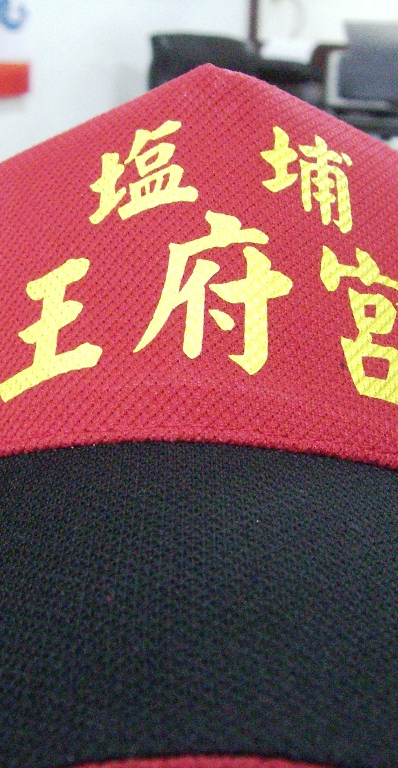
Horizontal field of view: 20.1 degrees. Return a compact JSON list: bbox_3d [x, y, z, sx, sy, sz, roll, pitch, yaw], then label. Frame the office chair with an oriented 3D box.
[{"bbox_3d":[-0.008,-0.784,4.158,0.600,0.979,0.600,2,18,3],"label":"office chair"}]

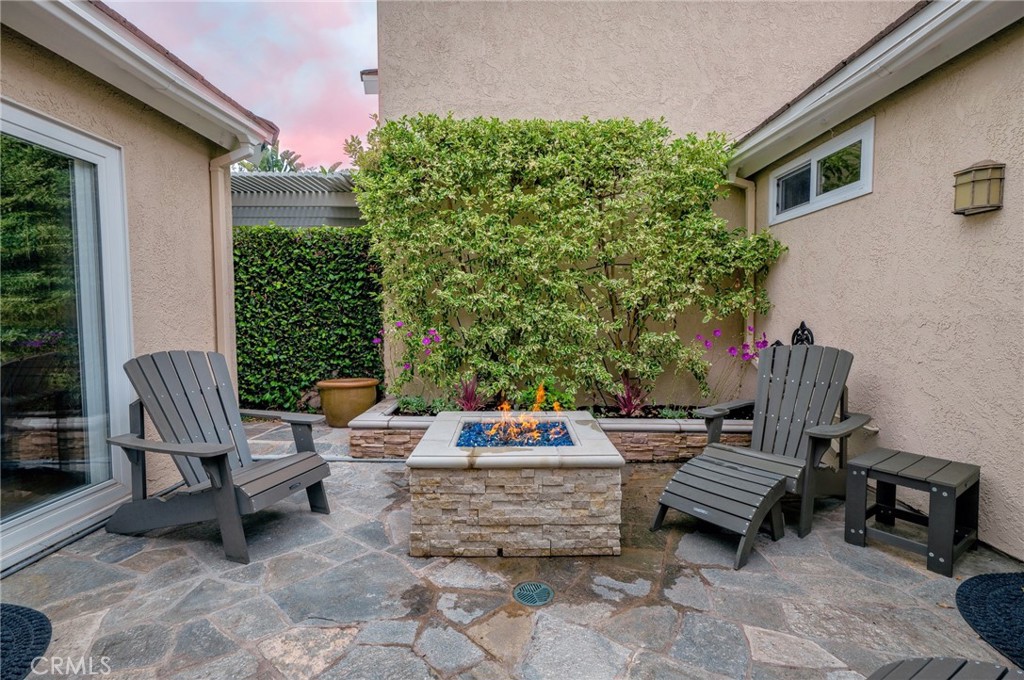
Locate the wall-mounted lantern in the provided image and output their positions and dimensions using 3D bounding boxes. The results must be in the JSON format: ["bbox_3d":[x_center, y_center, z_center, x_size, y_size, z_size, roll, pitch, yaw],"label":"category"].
[{"bbox_3d":[2.385,-0.775,2.353,0.119,0.271,0.184,0,4,0],"label":"wall-mounted lantern"}]

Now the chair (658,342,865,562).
[{"bbox_3d":[1.511,0.538,2.714,1.559,0.964,0.750,-3,5,-38],"label":"chair"}]

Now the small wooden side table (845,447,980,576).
[{"bbox_3d":[2.020,0.842,2.302,0.422,0.411,0.416,-2,4,-35],"label":"small wooden side table"}]

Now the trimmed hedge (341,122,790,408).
[{"bbox_3d":[0.457,-0.713,4.327,3.915,2.630,0.595,0,4,0],"label":"trimmed hedge"}]

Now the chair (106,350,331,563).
[{"bbox_3d":[-1.610,0.544,2.519,1.029,0.964,0.750,1,4,18],"label":"chair"}]

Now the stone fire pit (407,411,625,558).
[{"bbox_3d":[0.024,0.776,2.667,1.041,0.488,1.035,0,4,0],"label":"stone fire pit"}]

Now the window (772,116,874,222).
[{"bbox_3d":[2.473,-1.301,3.704,0.071,0.500,1.232,0,4,0],"label":"window"}]

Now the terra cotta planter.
[{"bbox_3d":[-1.684,0.627,4.740,0.643,0.440,0.643,0,4,0],"label":"terra cotta planter"}]

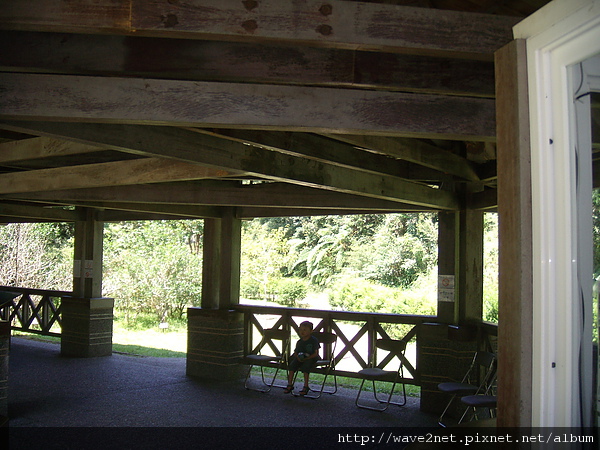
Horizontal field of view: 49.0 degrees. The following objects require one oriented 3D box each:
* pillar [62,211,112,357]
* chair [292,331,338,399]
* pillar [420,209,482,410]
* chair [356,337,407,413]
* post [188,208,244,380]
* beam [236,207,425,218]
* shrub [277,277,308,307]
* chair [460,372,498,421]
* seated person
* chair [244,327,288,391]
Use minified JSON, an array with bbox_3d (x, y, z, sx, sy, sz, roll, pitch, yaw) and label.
[{"bbox_3d":[-3.695,0.985,11.523,0.770,2.570,0.480,-1,-3,34],"label":"pillar"},{"bbox_3d":[0.213,1.824,8.618,0.450,0.770,0.470,-1,-4,35],"label":"chair"},{"bbox_3d":[1.791,0.993,7.755,0.550,2.380,0.720,4,-5,-45],"label":"pillar"},{"bbox_3d":[0.985,1.774,7.803,0.450,0.770,0.460,-1,-3,38],"label":"chair"},{"bbox_3d":[-1.213,1.034,9.836,0.800,2.440,0.480,-1,-4,33],"label":"post"},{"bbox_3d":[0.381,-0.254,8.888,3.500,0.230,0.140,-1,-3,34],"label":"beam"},{"bbox_3d":[-0.260,2.473,24.500,1.200,1.120,1.100,1,-3,0],"label":"shrub"},{"bbox_3d":[1.778,1.702,6.171,0.480,0.780,0.450,1,-3,-9],"label":"chair"},{"bbox_3d":[0.059,1.688,8.454,0.360,0.920,0.470,-2,-4,40],"label":"seated person"},{"bbox_3d":[-0.435,1.801,8.756,0.450,0.770,0.460,-1,-3,36],"label":"chair"}]

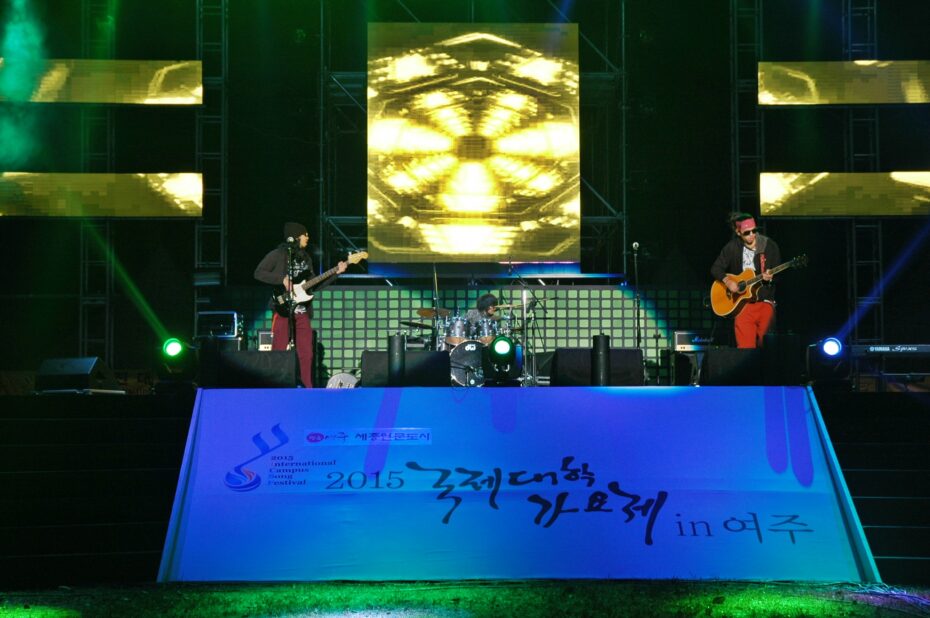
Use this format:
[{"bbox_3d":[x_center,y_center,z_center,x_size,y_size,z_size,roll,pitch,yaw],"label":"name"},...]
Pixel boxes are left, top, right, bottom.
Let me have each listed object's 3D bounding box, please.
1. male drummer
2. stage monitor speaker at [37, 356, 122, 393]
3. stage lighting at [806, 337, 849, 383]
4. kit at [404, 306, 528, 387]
[{"bbox_3d":[0.232,0.457,22.300,0.580,1.220,0.750,0,-3,-8],"label":"male drummer"},{"bbox_3d":[-3.649,0.622,16.900,0.750,0.370,0.520,-2,-4,28],"label":"stage monitor speaker"},{"bbox_3d":[3.441,0.508,16.900,0.400,0.490,0.400,0,-3,-8],"label":"stage lighting"},{"bbox_3d":[-0.006,0.459,21.800,1.650,1.080,1.350,0,-3,0],"label":"kit"}]

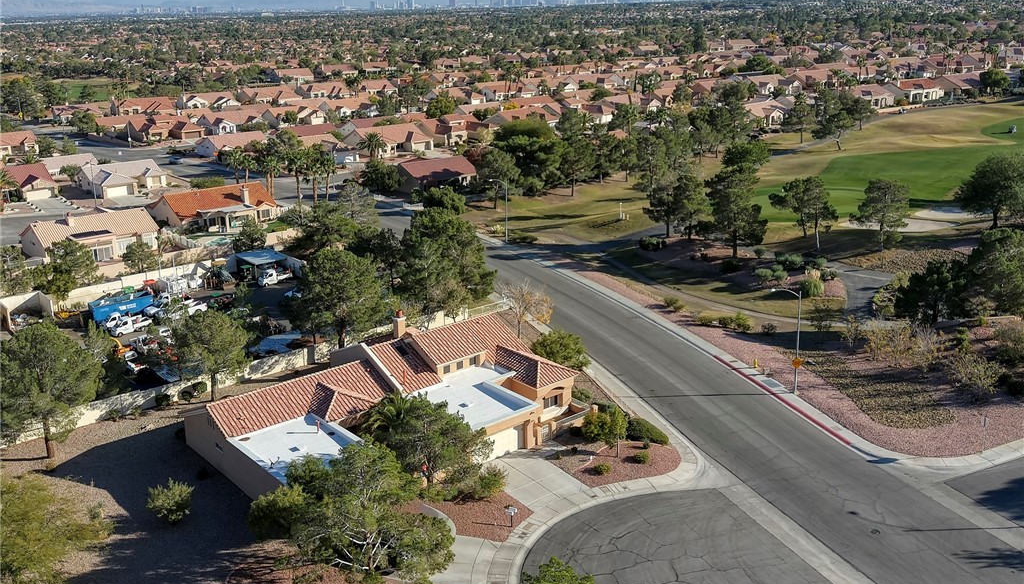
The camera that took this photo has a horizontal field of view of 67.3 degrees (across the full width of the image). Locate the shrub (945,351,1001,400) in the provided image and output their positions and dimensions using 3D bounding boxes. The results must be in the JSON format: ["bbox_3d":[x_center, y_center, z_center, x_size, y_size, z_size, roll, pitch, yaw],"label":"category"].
[{"bbox_3d":[45.517,8.155,75.352,4.800,3.800,4.500,0,21,0],"label":"shrub"}]

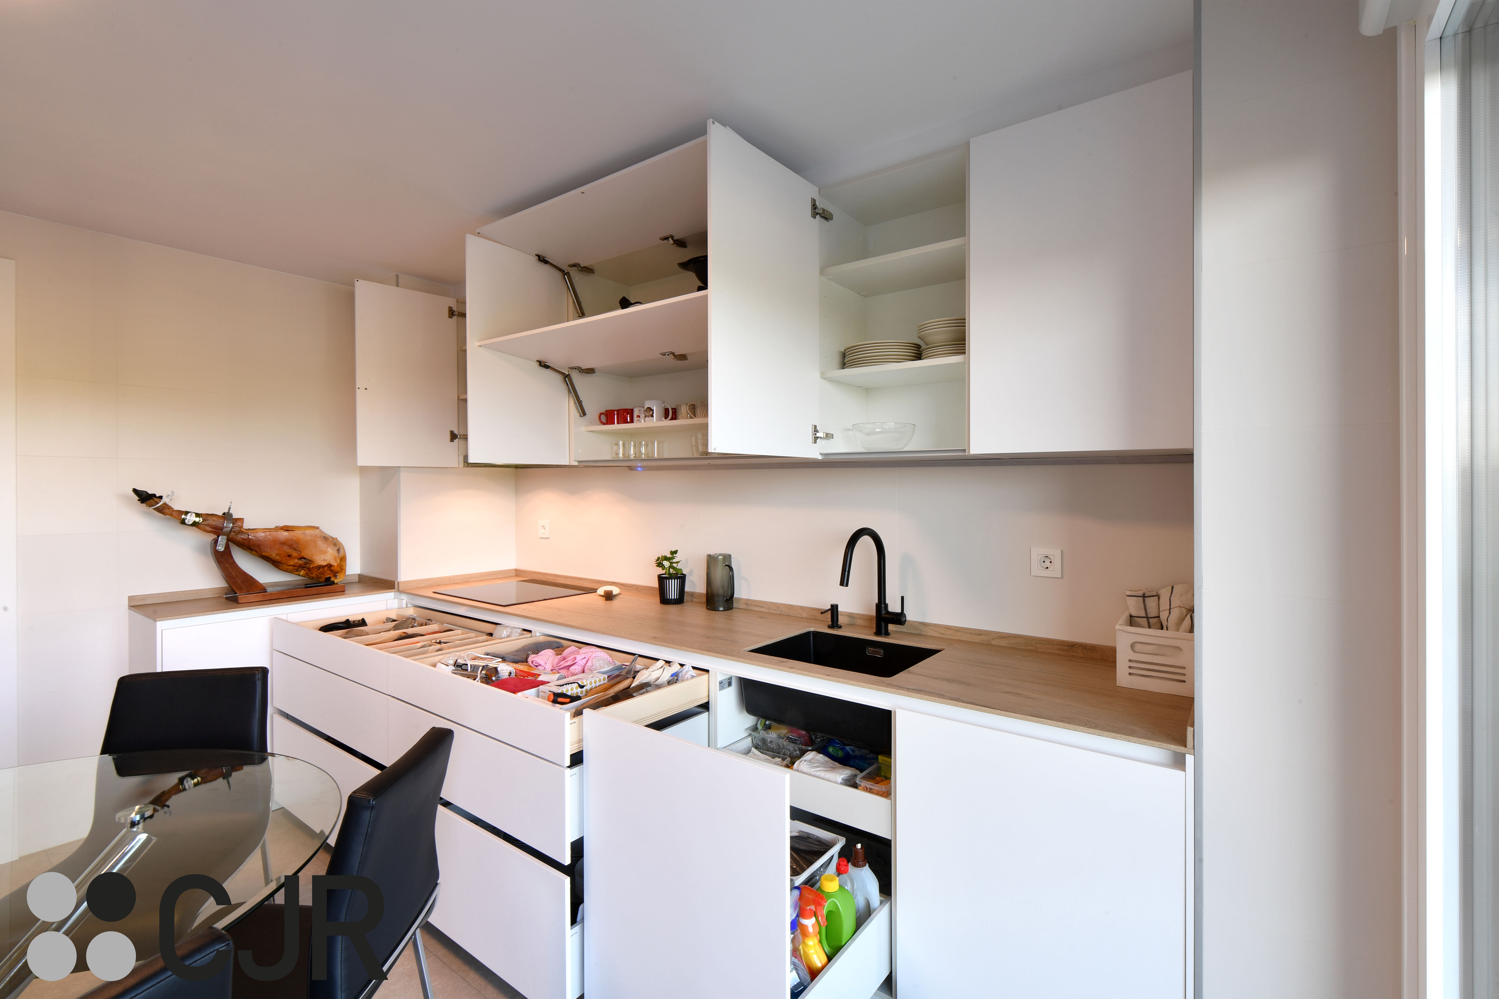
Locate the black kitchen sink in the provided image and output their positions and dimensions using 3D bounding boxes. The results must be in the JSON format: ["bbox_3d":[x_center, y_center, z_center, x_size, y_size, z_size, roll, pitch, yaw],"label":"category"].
[{"bbox_3d":[0.297,0.556,2.029,0.480,0.190,0.385,1,2,37],"label":"black kitchen sink"}]

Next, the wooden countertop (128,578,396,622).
[{"bbox_3d":[-2.090,0.429,2.928,0.430,0.035,0.870,1,2,36],"label":"wooden countertop"}]

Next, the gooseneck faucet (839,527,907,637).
[{"bbox_3d":[0.402,0.275,2.159,0.240,0.365,0.125,-1,2,-43],"label":"gooseneck faucet"}]

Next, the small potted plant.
[{"bbox_3d":[-0.332,0.324,2.806,0.122,0.232,0.122,0,2,0],"label":"small potted plant"}]

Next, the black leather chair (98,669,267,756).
[{"bbox_3d":[-1.490,0.931,1.630,0.440,0.880,0.560,0,2,-12],"label":"black leather chair"}]

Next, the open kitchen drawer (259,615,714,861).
[{"bbox_3d":[-1.028,0.676,2.372,1.890,0.361,0.550,1,2,37],"label":"open kitchen drawer"}]

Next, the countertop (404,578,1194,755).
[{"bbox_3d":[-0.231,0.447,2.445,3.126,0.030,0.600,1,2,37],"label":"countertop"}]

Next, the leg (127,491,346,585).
[{"bbox_3d":[-2.193,0.174,2.924,0.200,0.430,0.765,1,2,37],"label":"leg"}]

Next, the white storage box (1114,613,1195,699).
[{"bbox_3d":[1.059,0.396,1.715,0.172,0.147,0.220,1,2,37],"label":"white storage box"}]

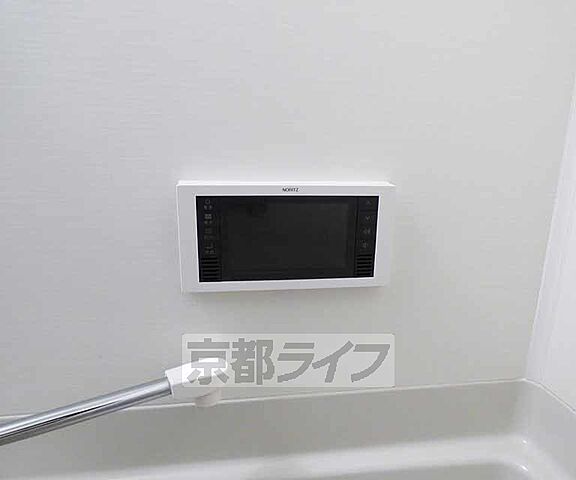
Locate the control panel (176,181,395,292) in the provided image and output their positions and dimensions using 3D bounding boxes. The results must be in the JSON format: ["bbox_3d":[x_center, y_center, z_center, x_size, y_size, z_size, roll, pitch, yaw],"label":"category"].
[{"bbox_3d":[0.001,-0.004,0.423,0.254,0.127,0.024,-1,12,-7],"label":"control panel"}]

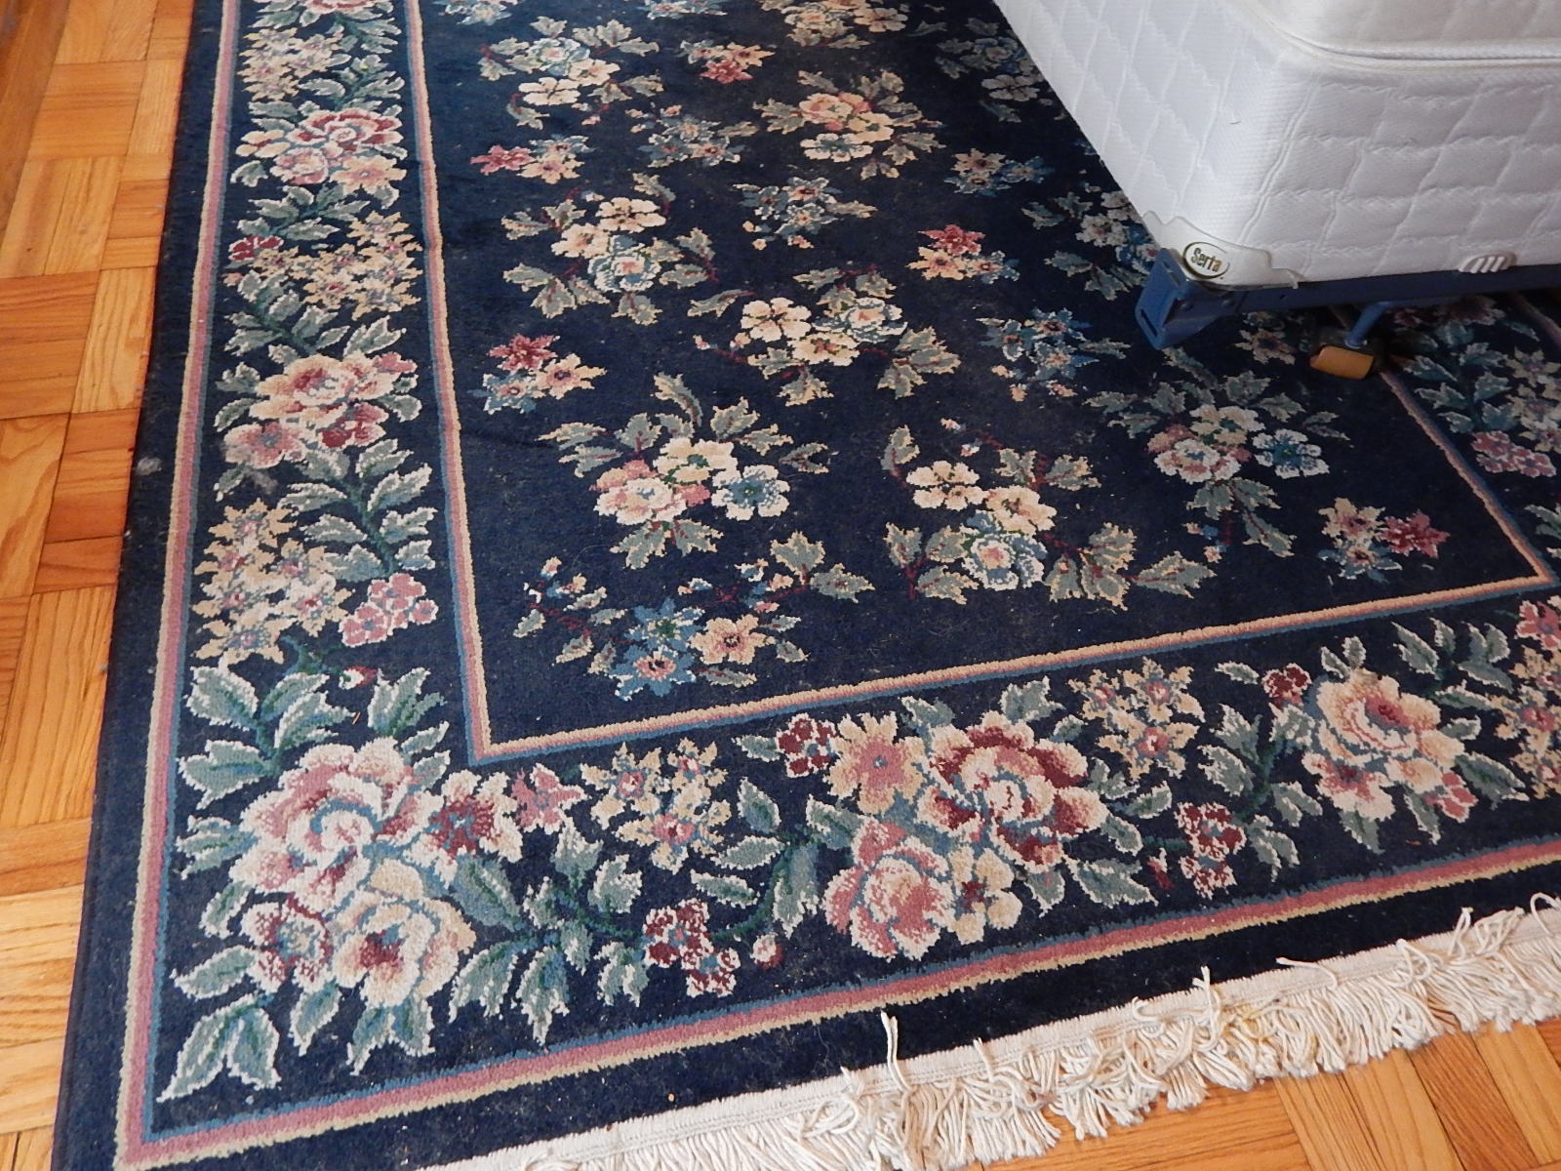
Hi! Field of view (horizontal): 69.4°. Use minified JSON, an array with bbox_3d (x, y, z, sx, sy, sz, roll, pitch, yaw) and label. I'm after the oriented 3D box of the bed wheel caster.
[{"bbox_3d":[0.675,-0.274,1.347,0.059,0.042,0.042,15,54,5],"label":"bed wheel caster"}]

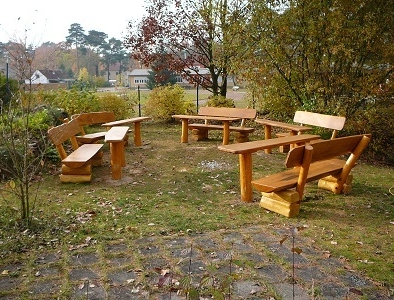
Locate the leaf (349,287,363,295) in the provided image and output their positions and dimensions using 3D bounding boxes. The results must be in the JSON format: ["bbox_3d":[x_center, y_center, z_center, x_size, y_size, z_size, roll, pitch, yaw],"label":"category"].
[{"bbox_3d":[1.214,1.077,3.083,0.050,0.020,0.109,-7,12,-36],"label":"leaf"}]

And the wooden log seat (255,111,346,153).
[{"bbox_3d":[2.144,-0.303,8.531,1.295,0.866,1.942,-4,10,-19],"label":"wooden log seat"}]

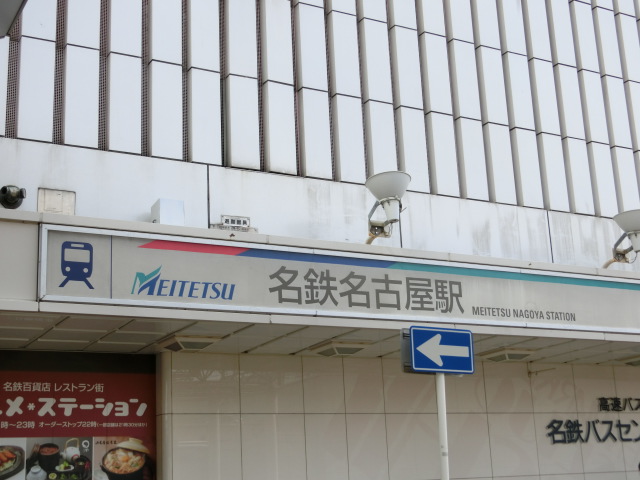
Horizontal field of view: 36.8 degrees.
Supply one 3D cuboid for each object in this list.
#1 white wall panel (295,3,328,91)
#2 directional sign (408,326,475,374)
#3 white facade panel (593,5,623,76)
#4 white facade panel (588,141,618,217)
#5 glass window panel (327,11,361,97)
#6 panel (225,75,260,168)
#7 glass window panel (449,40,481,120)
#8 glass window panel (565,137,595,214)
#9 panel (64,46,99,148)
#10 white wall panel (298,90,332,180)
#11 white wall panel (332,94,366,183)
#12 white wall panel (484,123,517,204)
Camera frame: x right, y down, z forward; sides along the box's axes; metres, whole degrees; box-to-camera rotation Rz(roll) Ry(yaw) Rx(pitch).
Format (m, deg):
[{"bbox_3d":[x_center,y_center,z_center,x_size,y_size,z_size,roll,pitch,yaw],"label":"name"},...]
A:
[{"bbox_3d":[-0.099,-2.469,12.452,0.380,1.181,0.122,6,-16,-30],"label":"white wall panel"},{"bbox_3d":[1.075,0.978,8.473,0.600,0.400,0.040,5,-18,-18],"label":"directional sign"},{"bbox_3d":[4.997,-3.408,16.701,0.401,1.276,0.119,6,-17,-29],"label":"white facade panel"},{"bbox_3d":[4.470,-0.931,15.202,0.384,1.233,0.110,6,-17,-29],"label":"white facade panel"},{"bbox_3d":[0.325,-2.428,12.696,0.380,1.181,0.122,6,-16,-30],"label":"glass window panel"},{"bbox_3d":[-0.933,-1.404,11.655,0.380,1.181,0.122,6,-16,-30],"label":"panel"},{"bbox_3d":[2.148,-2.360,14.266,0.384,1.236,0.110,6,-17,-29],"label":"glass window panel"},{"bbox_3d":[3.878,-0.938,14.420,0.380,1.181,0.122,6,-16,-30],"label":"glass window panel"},{"bbox_3d":[-2.890,-1.720,11.618,0.401,1.276,0.119,6,-17,-29],"label":"panel"},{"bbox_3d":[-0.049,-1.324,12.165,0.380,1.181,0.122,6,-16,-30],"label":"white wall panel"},{"bbox_3d":[0.404,-1.389,13.441,0.401,1.276,0.119,6,-17,-29],"label":"white wall panel"},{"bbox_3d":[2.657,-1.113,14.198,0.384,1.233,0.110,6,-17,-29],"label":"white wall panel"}]

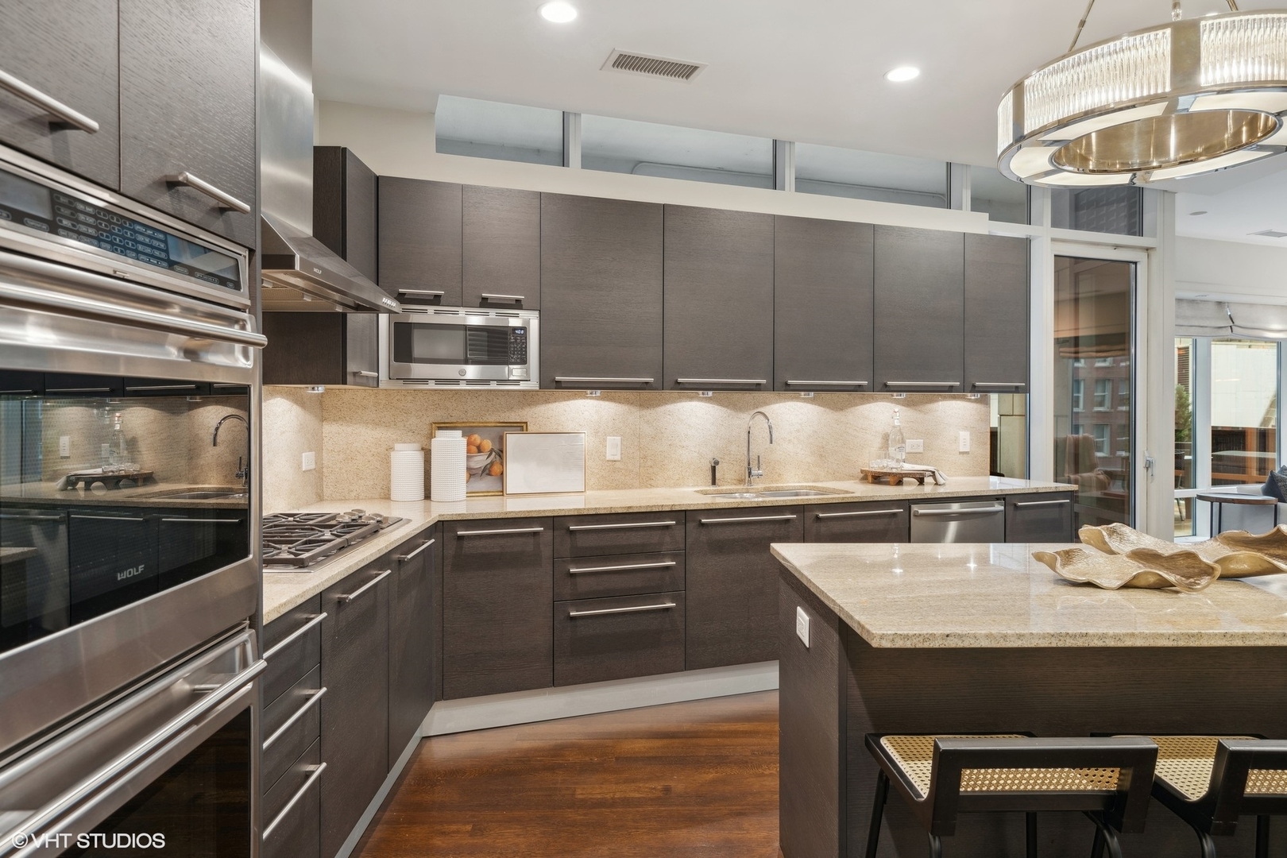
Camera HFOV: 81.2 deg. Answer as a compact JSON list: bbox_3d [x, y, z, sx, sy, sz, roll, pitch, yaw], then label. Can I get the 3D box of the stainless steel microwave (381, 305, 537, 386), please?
[{"bbox_3d":[-0.858,-0.364,3.482,0.705,0.356,0.340,0,2,-19],"label":"stainless steel microwave"}]

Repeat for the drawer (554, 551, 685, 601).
[{"bbox_3d":[-0.174,0.633,3.501,0.599,0.186,0.520,0,2,-19],"label":"drawer"}]

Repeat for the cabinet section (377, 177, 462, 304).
[{"bbox_3d":[-1.026,-0.821,3.449,0.351,0.545,0.320,0,1,-19],"label":"cabinet section"}]

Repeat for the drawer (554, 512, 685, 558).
[{"bbox_3d":[-0.174,0.451,3.496,0.599,0.177,0.520,0,2,-19],"label":"drawer"}]

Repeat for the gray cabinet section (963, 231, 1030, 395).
[{"bbox_3d":[1.996,-0.663,4.495,0.457,0.912,0.320,0,1,-19],"label":"gray cabinet section"}]

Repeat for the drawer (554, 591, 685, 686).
[{"bbox_3d":[-0.174,0.906,3.508,0.599,0.362,0.520,0,2,-19],"label":"drawer"}]

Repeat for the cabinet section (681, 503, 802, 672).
[{"bbox_3d":[0.375,0.725,3.784,0.609,0.725,0.630,0,1,-19],"label":"cabinet section"}]

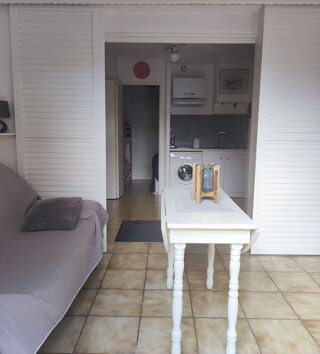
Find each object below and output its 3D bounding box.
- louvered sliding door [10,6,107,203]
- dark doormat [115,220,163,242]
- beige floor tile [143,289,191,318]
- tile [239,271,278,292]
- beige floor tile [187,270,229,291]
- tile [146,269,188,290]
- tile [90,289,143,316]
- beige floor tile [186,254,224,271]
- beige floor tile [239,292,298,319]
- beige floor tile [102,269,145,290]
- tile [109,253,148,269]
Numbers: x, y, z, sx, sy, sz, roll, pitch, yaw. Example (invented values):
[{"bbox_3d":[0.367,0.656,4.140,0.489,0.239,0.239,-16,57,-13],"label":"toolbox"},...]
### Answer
[{"bbox_3d":[-0.905,-0.379,2.830,0.790,2.200,0.040,1,9,1],"label":"louvered sliding door"},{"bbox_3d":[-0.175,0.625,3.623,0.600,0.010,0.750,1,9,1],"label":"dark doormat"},{"bbox_3d":[0.047,0.867,2.120,0.330,0.010,0.330,1,9,1],"label":"beige floor tile"},{"bbox_3d":[0.728,0.832,2.465,0.333,0.010,0.333,1,9,1],"label":"tile"},{"bbox_3d":[0.387,0.820,2.446,0.330,0.010,0.330,1,9,1],"label":"beige floor tile"},{"bbox_3d":[0.052,0.816,2.451,0.330,0.010,0.330,1,9,1],"label":"tile"},{"bbox_3d":[-0.290,0.870,2.143,0.333,0.010,0.333,1,9,1],"label":"tile"},{"bbox_3d":[0.395,0.778,2.803,0.333,0.010,0.333,1,9,1],"label":"beige floor tile"},{"bbox_3d":[0.724,0.883,2.130,0.333,0.010,0.333,1,9,1],"label":"beige floor tile"},{"bbox_3d":[-0.283,0.813,2.455,0.330,0.010,0.330,1,9,1],"label":"beige floor tile"},{"bbox_3d":[-0.281,0.769,2.811,0.333,0.010,0.333,1,9,1],"label":"tile"}]

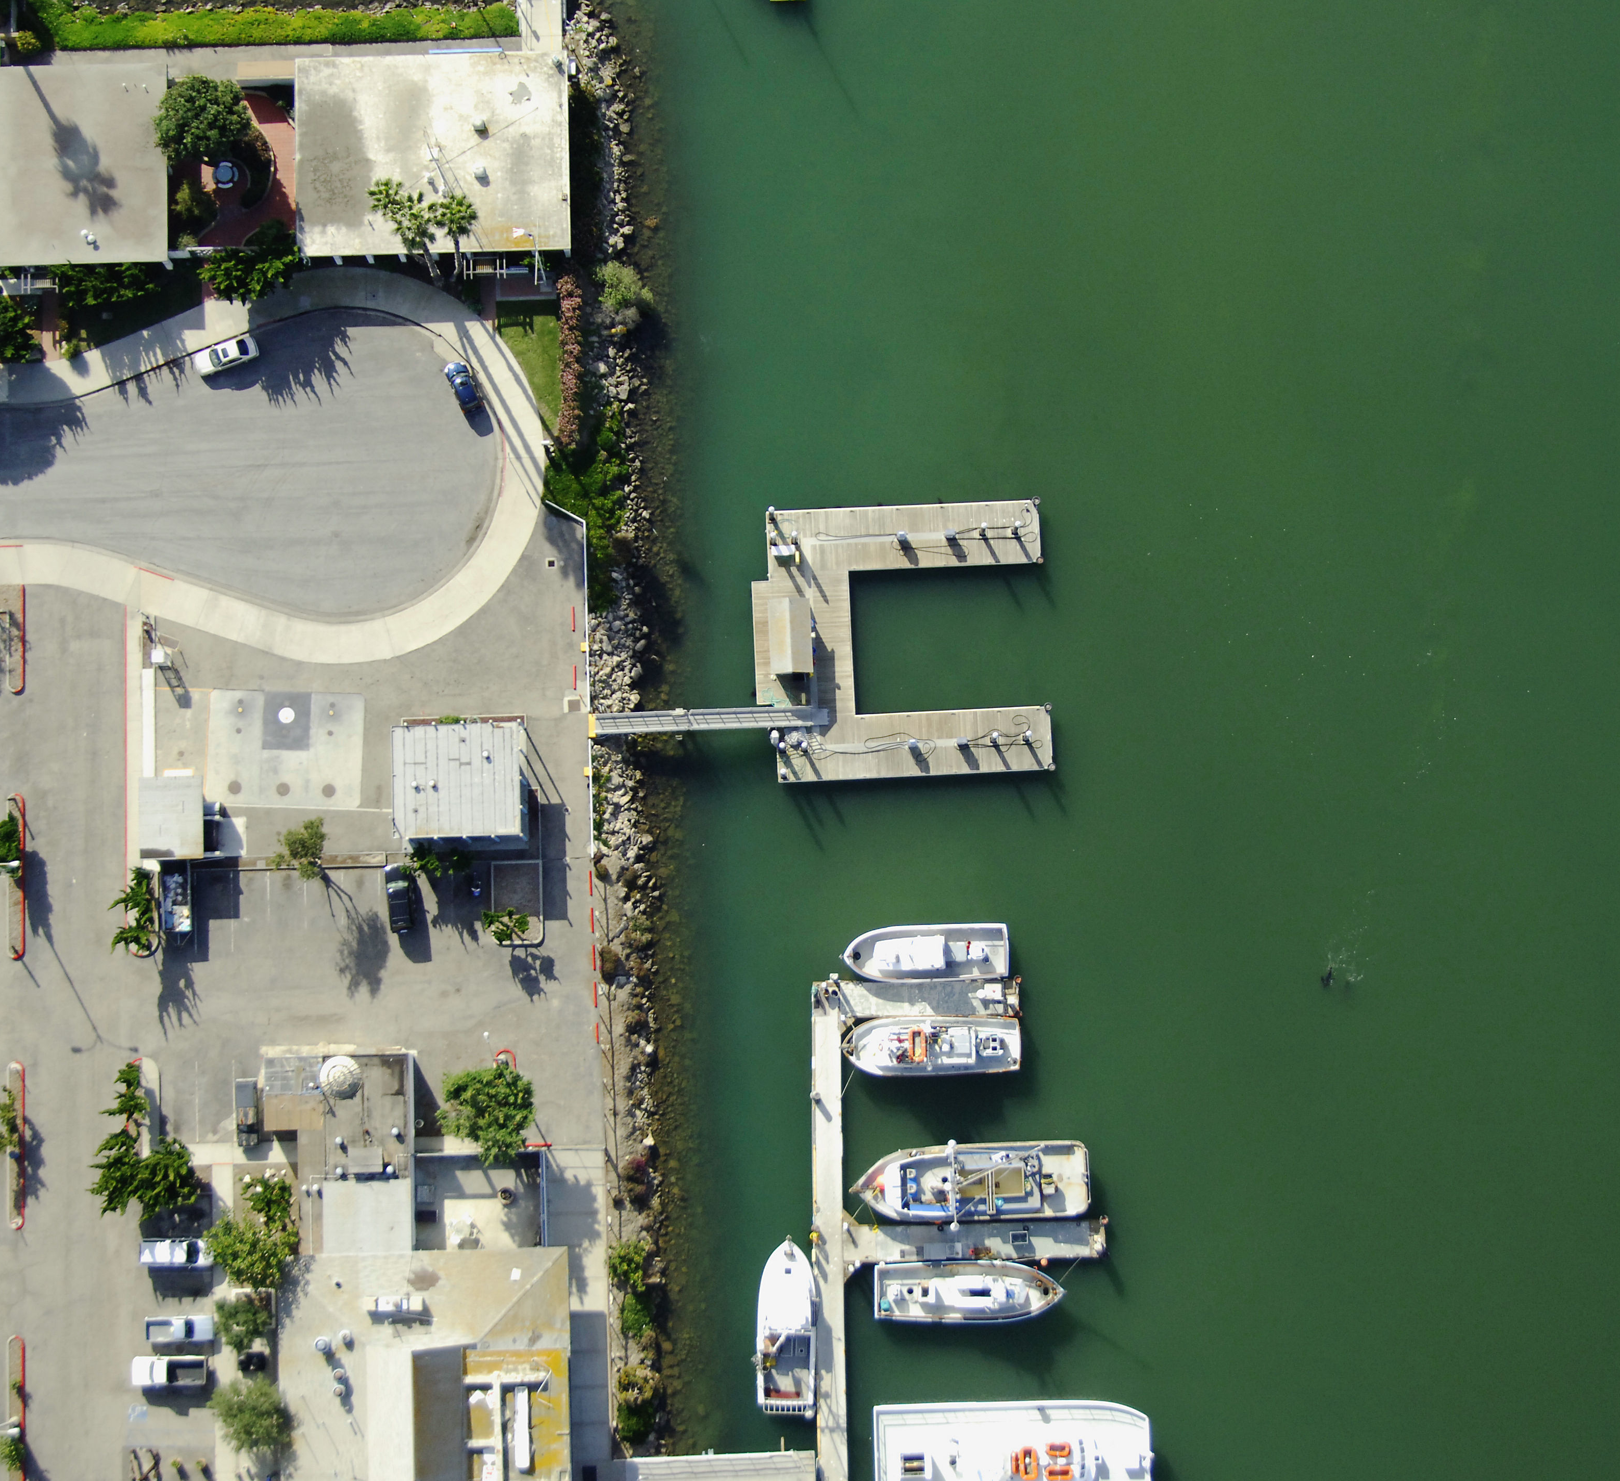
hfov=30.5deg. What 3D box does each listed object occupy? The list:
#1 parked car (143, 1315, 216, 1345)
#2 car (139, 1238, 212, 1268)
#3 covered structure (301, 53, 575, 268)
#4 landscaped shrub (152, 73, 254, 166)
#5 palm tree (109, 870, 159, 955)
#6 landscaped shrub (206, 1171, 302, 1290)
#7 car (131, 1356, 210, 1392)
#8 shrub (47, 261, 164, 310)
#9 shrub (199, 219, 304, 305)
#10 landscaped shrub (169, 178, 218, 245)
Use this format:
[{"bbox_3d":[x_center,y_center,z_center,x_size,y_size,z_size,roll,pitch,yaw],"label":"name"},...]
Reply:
[{"bbox_3d":[-44.185,41.334,208.665,4.950,1.600,1.750,0,83,-1],"label":"parked car"},{"bbox_3d":[-44.471,36.055,209.047,5.270,1.750,1.850,-1,85,0],"label":"car"},{"bbox_3d":[-27.006,-41.818,214.495,19.730,3.300,14.530,-2,85,0],"label":"covered structure"},{"bbox_3d":[-43.538,-44.422,213.805,7.070,5.200,6.570,-1,85,0],"label":"landscaped shrub"},{"bbox_3d":[-47.431,12.264,209.696,3.190,4.300,5.990,-1,85,0],"label":"palm tree"},{"bbox_3d":[-38.718,34.269,207.848,6.284,5.200,7.894,0,83,-1],"label":"landscaped shrub"},{"bbox_3d":[-44.783,44.197,208.181,5.550,1.800,2.000,0,83,-1],"label":"car"},{"bbox_3d":[-51.241,-32.990,217.410,8.216,3.400,3.655,-1,83,-1],"label":"shrub"},{"bbox_3d":[-40.683,-34.436,217.134,7.204,4.600,6.135,0,83,-1],"label":"shrub"},{"bbox_3d":[-44.496,-38.124,214.855,3.340,2.100,4.810,-1,85,0],"label":"landscaped shrub"}]

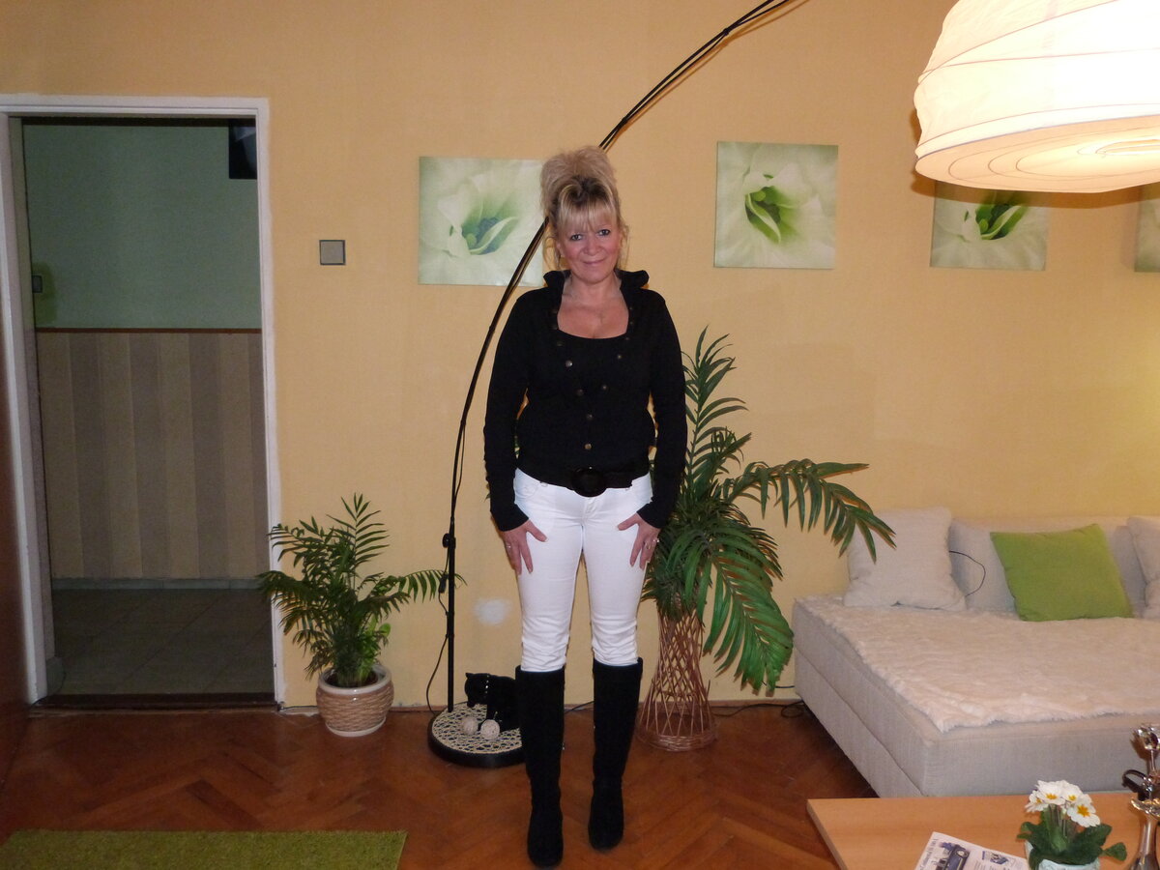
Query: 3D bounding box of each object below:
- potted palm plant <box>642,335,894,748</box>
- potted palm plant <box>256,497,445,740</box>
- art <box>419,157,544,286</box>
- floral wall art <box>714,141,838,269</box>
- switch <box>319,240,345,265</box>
[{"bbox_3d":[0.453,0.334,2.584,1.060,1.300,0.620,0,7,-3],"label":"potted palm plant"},{"bbox_3d":[-0.698,0.576,2.634,0.590,0.780,0.460,0,7,-3],"label":"potted palm plant"},{"bbox_3d":[-0.319,-0.687,2.710,0.400,0.400,0.020,0,7,-3],"label":"art"},{"bbox_3d":[0.642,-0.750,2.752,0.400,0.400,0.020,0,7,-3],"label":"floral wall art"},{"bbox_3d":[-0.795,-0.587,2.700,0.081,0.081,0.014,0,7,-3],"label":"switch"}]

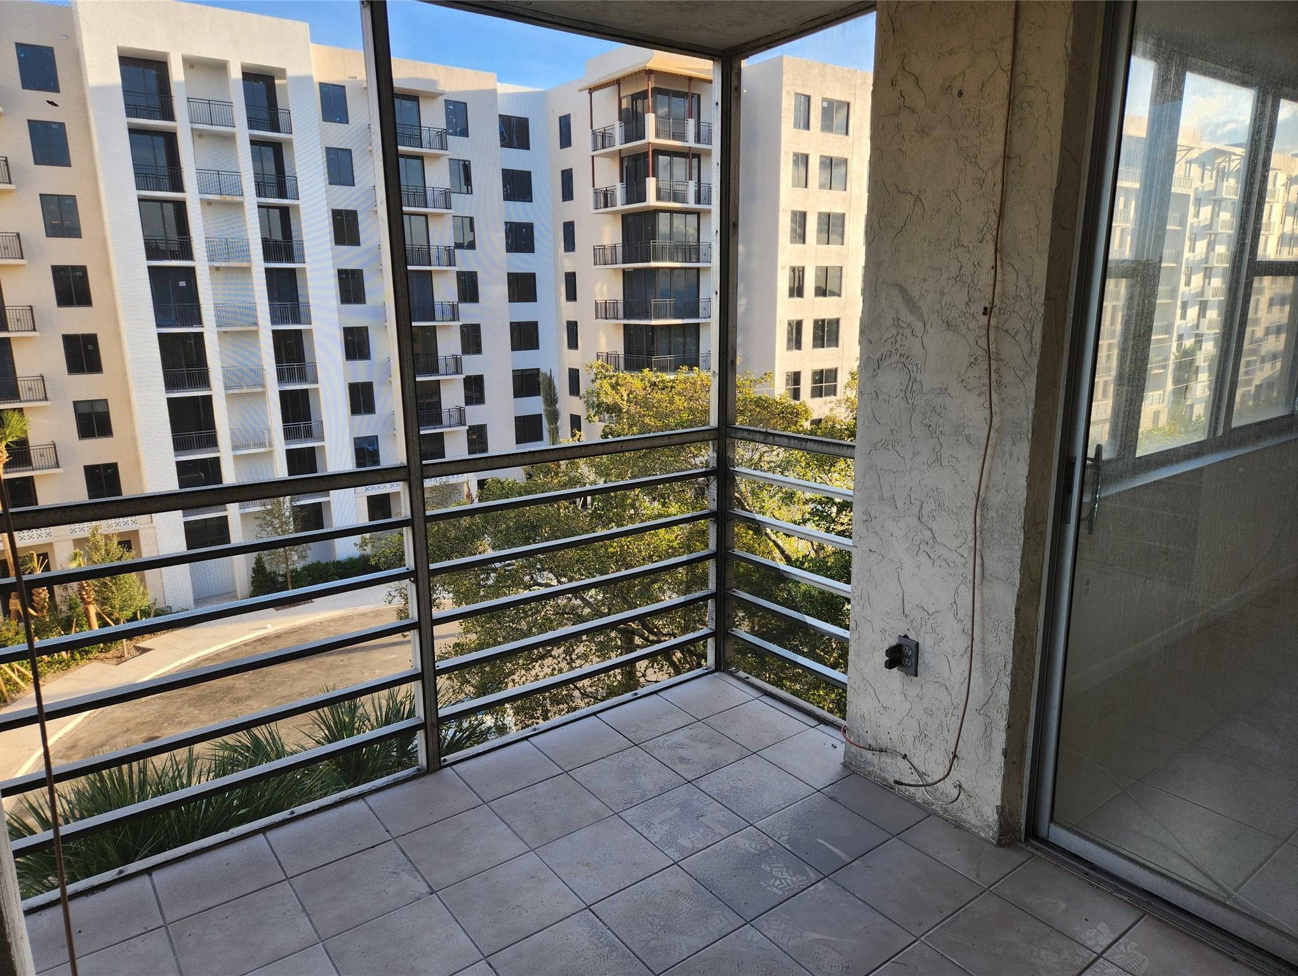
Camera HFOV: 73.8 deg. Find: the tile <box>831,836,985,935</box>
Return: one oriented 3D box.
[{"bbox_3d":[0.723,1.113,2.425,0.303,0.010,0.303,-9,16,-36],"label":"tile"}]

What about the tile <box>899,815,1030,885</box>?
[{"bbox_3d":[0.946,1.074,2.585,0.242,0.011,0.297,-10,15,-36],"label":"tile"}]

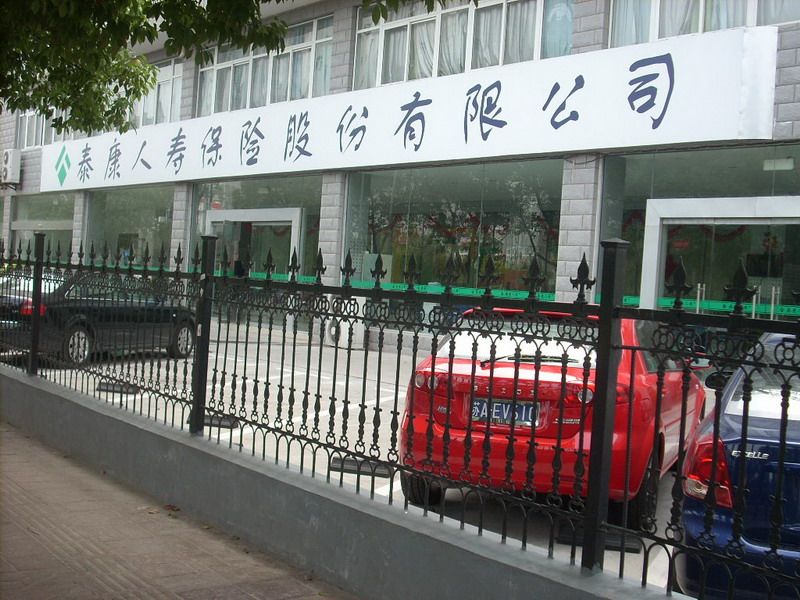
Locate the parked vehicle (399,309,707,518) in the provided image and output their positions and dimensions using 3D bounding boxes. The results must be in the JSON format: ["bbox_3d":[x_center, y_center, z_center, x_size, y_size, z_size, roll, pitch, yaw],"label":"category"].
[{"bbox_3d":[1.417,0.772,8.392,1.725,1.445,4.295,4,1,22],"label":"parked vehicle"}]

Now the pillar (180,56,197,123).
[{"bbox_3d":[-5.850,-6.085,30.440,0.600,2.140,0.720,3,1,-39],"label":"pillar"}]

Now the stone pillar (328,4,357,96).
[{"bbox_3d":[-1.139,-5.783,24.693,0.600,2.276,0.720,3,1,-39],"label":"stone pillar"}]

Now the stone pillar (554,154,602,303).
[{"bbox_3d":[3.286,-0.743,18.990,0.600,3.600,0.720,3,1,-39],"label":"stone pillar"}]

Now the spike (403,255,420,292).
[{"bbox_3d":[0.057,-0.130,5.100,0.040,0.180,0.120,3,1,-36],"label":"spike"}]

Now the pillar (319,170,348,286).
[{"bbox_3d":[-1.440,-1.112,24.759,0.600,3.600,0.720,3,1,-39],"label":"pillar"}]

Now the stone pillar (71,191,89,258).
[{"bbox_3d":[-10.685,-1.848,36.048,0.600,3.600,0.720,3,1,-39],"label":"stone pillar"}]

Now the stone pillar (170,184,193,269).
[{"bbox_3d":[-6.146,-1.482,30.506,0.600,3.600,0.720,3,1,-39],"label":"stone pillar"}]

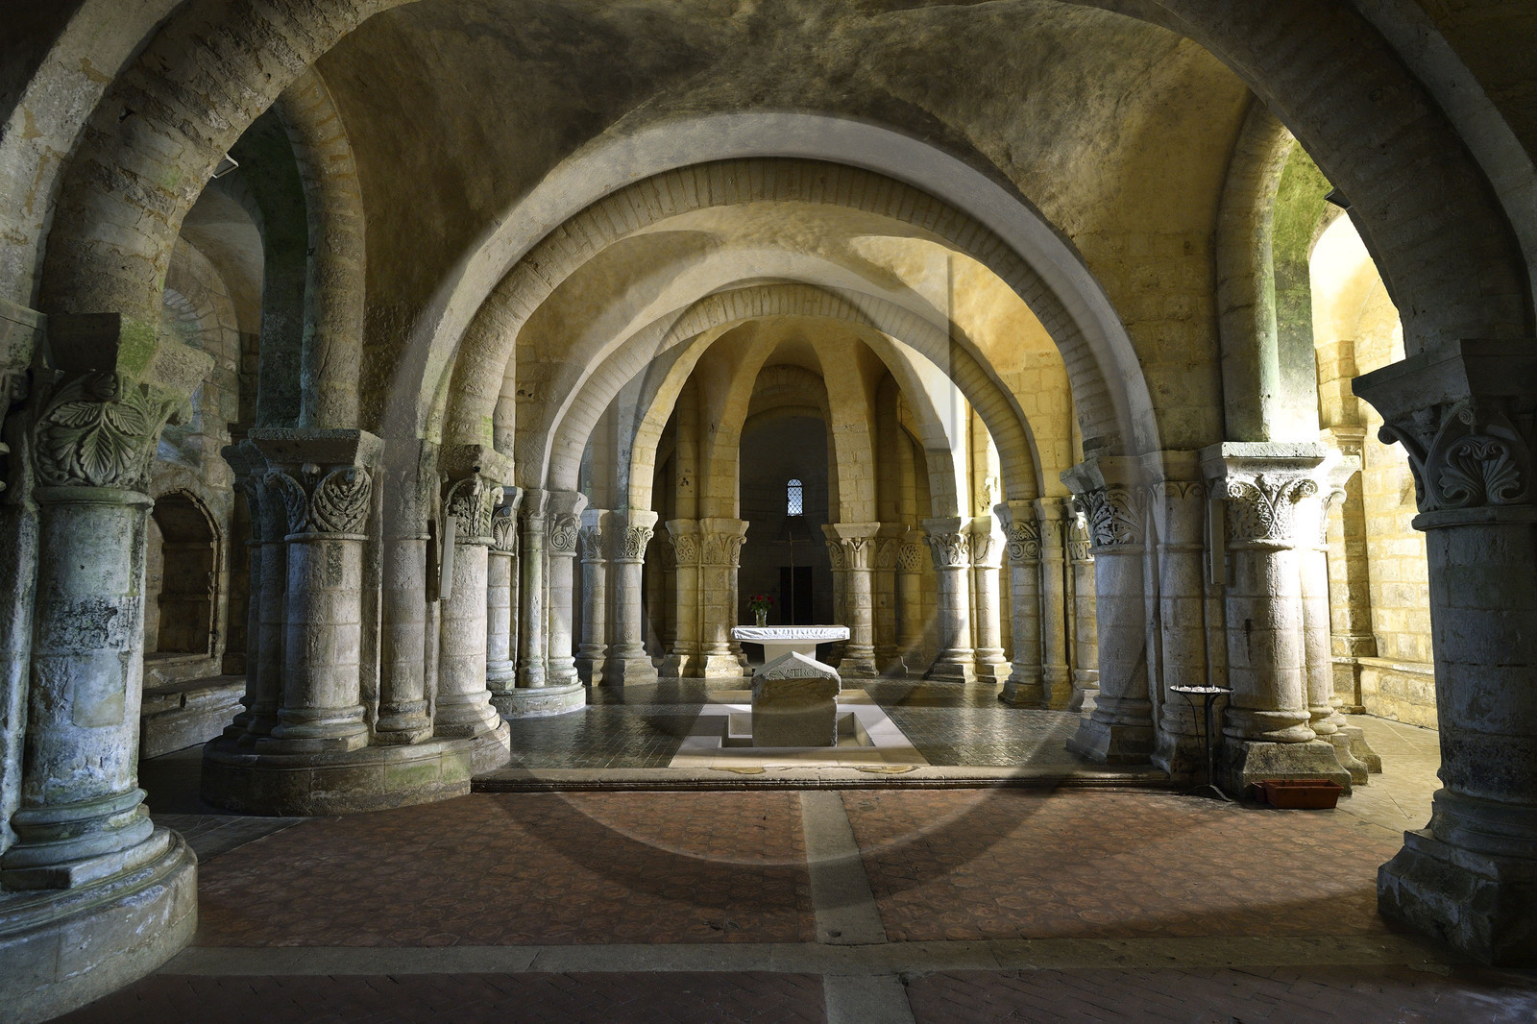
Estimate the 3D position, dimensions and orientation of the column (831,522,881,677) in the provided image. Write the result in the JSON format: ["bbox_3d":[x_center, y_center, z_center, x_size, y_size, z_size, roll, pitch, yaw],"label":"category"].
[{"bbox_3d":[1.542,1.523,14.963,0.808,2.604,0.748,0,-5,0],"label":"column"}]

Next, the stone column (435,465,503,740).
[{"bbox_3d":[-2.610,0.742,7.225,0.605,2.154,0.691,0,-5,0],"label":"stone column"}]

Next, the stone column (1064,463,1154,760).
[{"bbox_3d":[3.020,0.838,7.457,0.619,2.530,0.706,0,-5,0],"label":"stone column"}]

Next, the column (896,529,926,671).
[{"bbox_3d":[2.631,1.571,15.593,0.490,2.530,0.518,-2,-5,20],"label":"column"}]

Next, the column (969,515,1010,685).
[{"bbox_3d":[3.366,1.362,13.289,0.547,2.530,0.547,-5,-7,40],"label":"column"}]

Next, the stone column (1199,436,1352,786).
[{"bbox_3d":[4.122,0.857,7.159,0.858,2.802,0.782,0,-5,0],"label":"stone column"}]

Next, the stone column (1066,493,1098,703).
[{"bbox_3d":[3.942,1.110,10.510,0.605,2.530,0.605,0,-5,0],"label":"stone column"}]

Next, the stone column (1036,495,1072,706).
[{"bbox_3d":[3.654,1.164,10.909,0.400,2.600,0.400,0,-5,0],"label":"stone column"}]

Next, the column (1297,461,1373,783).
[{"bbox_3d":[4.663,0.901,7.451,0.612,2.754,0.595,0,-5,0],"label":"column"}]

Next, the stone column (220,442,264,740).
[{"bbox_3d":[-4.610,0.721,8.015,0.629,2.567,0.646,0,-5,0],"label":"stone column"}]

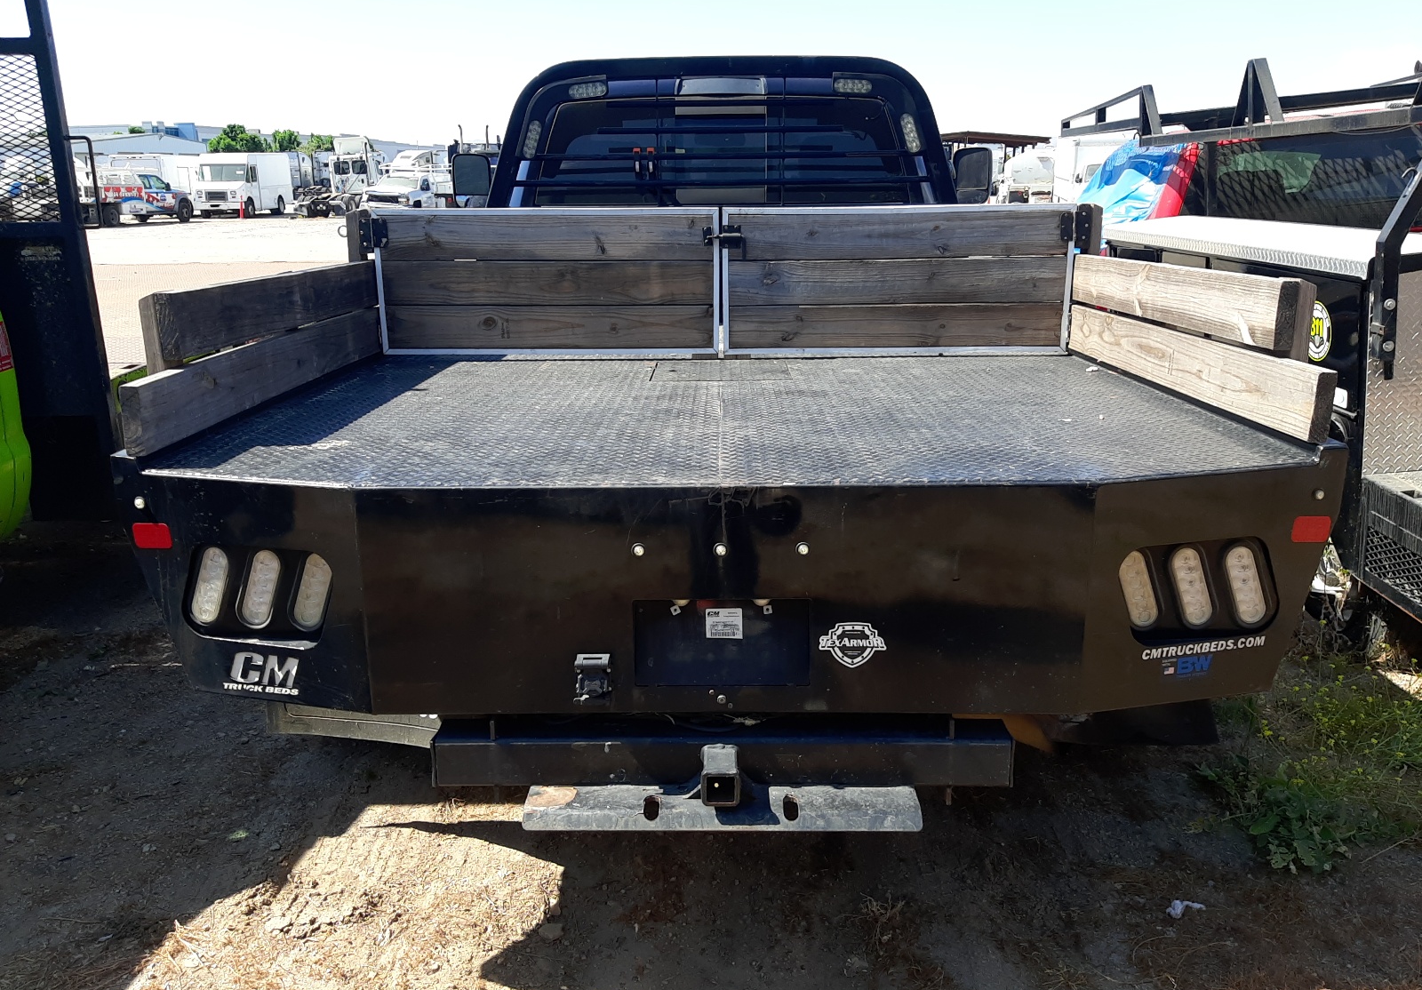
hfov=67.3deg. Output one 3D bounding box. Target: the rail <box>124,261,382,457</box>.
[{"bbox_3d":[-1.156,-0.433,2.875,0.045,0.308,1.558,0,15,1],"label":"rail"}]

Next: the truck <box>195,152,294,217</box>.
[{"bbox_3d":[-22.500,-14.970,51.800,2.300,2.920,6.100,-1,16,-1],"label":"truck"}]

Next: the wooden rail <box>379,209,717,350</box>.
[{"bbox_3d":[-0.530,-0.692,3.483,1.107,0.468,0.041,0,15,1],"label":"wooden rail"}]

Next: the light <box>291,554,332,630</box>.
[{"bbox_3d":[-0.777,0.183,2.101,0.057,0.161,0.034,17,17,5],"label":"light"}]

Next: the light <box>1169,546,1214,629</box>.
[{"bbox_3d":[0.947,0.181,2.114,0.064,0.170,0.030,-21,19,-10],"label":"light"}]

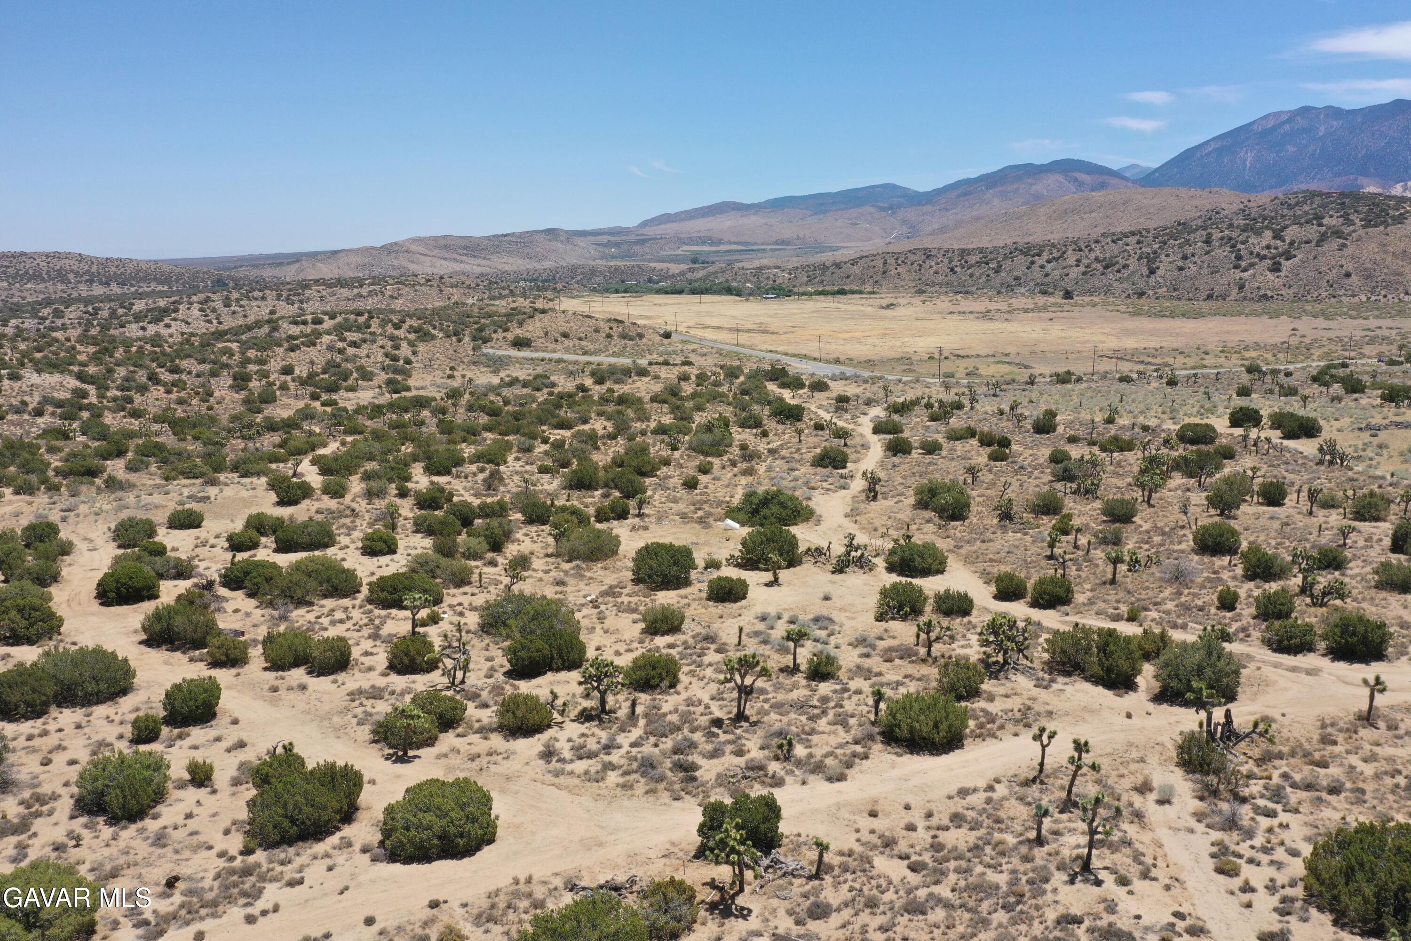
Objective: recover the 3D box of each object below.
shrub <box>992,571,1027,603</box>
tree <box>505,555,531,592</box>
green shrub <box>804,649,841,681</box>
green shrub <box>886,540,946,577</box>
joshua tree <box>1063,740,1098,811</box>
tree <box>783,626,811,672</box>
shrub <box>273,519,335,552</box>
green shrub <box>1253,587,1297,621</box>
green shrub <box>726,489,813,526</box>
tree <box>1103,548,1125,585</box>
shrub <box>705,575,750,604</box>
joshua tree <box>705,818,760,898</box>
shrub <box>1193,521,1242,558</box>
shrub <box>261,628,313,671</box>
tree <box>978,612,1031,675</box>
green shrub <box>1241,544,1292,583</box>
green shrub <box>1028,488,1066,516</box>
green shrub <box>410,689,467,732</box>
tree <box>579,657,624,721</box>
[{"bbox_3d":[27.919,10.639,100.910,3.107,2.586,2.796,3,11,16],"label":"shrub"},{"bbox_3d":[-15.400,8.360,89.930,2.140,3.190,2.030,-2,11,-10],"label":"tree"},{"bbox_3d":[7.550,12.510,70.560,2.400,2.040,2.160,1,11,6],"label":"green shrub"},{"bbox_3d":[20.943,8.757,109.249,6.134,3.098,5.521,2,11,11],"label":"green shrub"},{"bbox_3d":[21.552,17.365,63.187,1.892,3.785,1.703,4,12,20],"label":"joshua tree"},{"bbox_3d":[6.184,12.027,74.182,1.860,3.180,1.760,1,11,5],"label":"tree"},{"bbox_3d":[-37.480,6.140,102.650,5.620,3.060,5.060,-5,12,-20],"label":"shrub"},{"bbox_3d":[48.701,11.340,93.713,3.157,2.713,2.999,6,13,28],"label":"green shrub"},{"bbox_3d":[6.523,3.483,111.116,8.900,3.010,6.680,1,11,3],"label":"green shrub"},{"bbox_3d":[33.660,7.910,90.430,1.700,3.100,1.620,4,12,21],"label":"tree"},{"bbox_3d":[1.794,9.641,89.346,3.490,1.880,3.140,0,11,1],"label":"shrub"},{"bbox_3d":[1.326,19.163,54.059,2.706,3.739,2.436,0,11,2],"label":"joshua tree"},{"bbox_3d":[46.371,6.002,99.376,3.970,2.630,3.770,5,12,25],"label":"shrub"},{"bbox_3d":[-27.670,11.880,72.970,3.290,2.930,2.960,-5,12,-21],"label":"shrub"},{"bbox_3d":[20.137,11.538,73.878,3.440,4.260,3.270,3,12,16],"label":"tree"},{"bbox_3d":[46.720,7.572,91.371,3.830,2.660,3.440,6,13,27],"label":"green shrub"},{"bbox_3d":[41.804,3.842,134.499,4.363,3.106,3.927,3,12,17],"label":"green shrub"},{"bbox_3d":[-15.324,13.615,62.787,3.240,1.900,2.920,-3,12,-14],"label":"green shrub"},{"bbox_3d":[-6.687,14.081,70.778,2.968,3.965,2.820,-2,12,-6],"label":"tree"}]

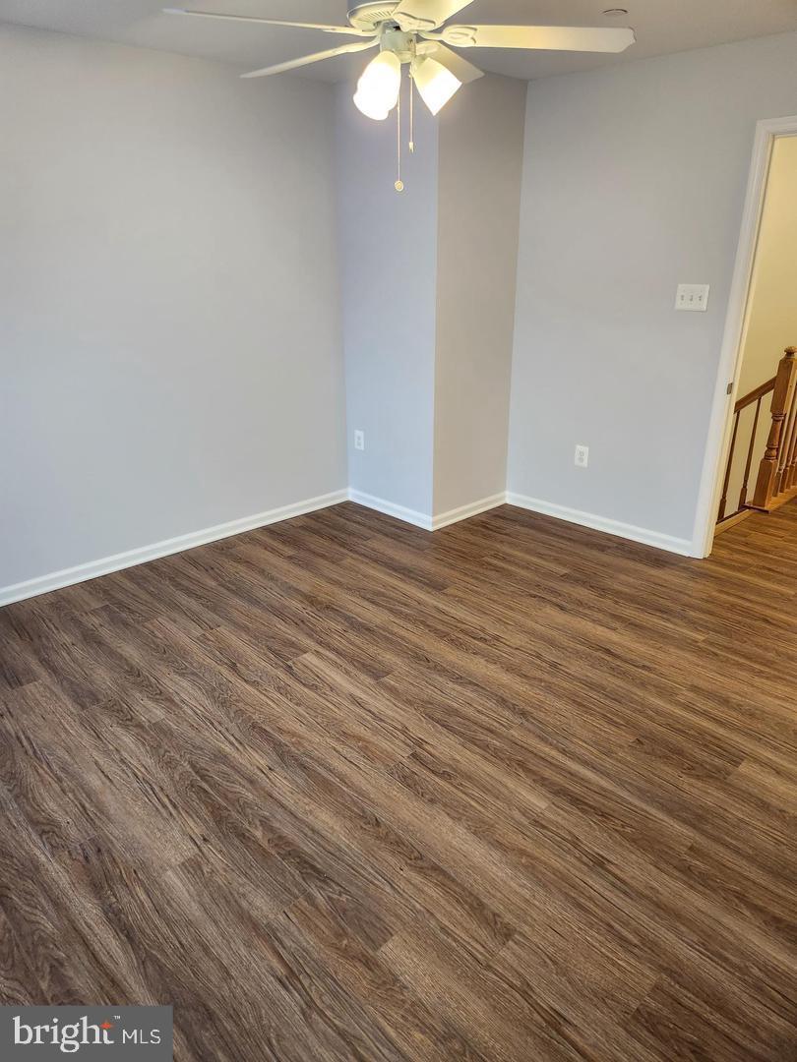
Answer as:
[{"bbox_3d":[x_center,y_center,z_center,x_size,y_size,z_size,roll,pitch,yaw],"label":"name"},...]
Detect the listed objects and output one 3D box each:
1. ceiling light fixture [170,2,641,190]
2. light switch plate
[{"bbox_3d":[0.019,-1.360,1.989,1.270,0.670,1.290,0,22,0],"label":"ceiling light fixture"},{"bbox_3d":[1.457,-1.160,3.508,0.014,0.118,0.161,-20,29,-40],"label":"light switch plate"}]

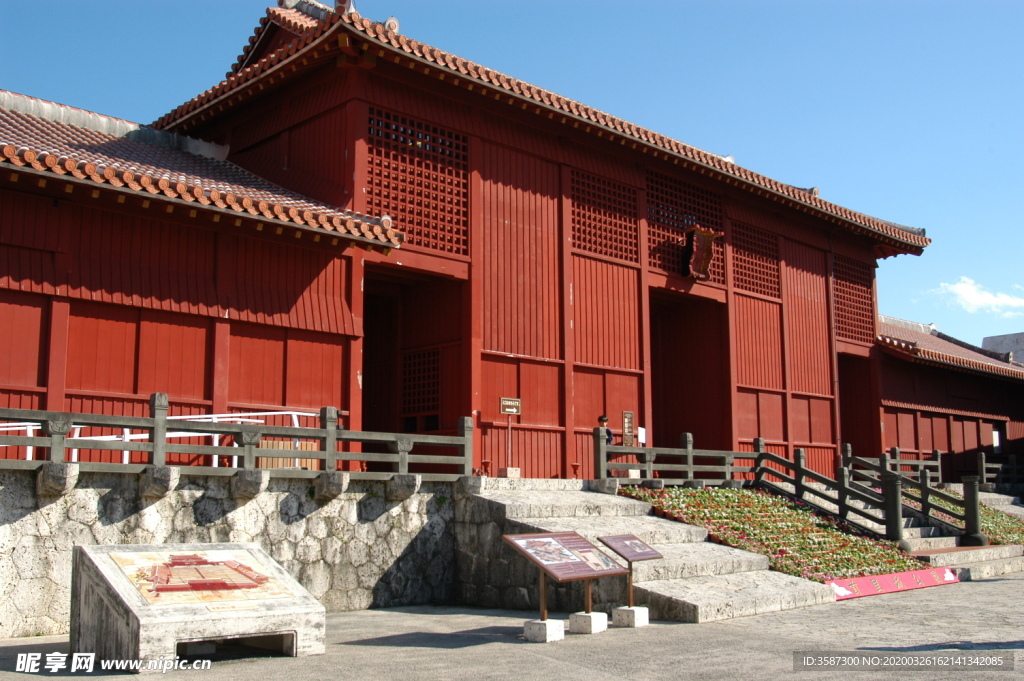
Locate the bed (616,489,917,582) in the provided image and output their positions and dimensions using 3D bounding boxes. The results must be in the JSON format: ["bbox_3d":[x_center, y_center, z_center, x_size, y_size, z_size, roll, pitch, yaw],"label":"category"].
[{"bbox_3d":[5.451,3.841,20.627,5.044,1.789,4.420,8,-12,-44],"label":"bed"}]

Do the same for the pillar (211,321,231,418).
[{"bbox_3d":[-5.365,1.063,18.616,0.291,2.860,0.291,8,-12,-44],"label":"pillar"}]

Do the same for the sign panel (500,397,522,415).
[{"bbox_3d":[-0.016,1.490,22.992,0.624,0.364,0.042,8,-12,-44],"label":"sign panel"}]

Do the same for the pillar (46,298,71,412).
[{"bbox_3d":[-7.442,0.760,16.613,0.291,2.860,0.291,8,-12,-44],"label":"pillar"}]

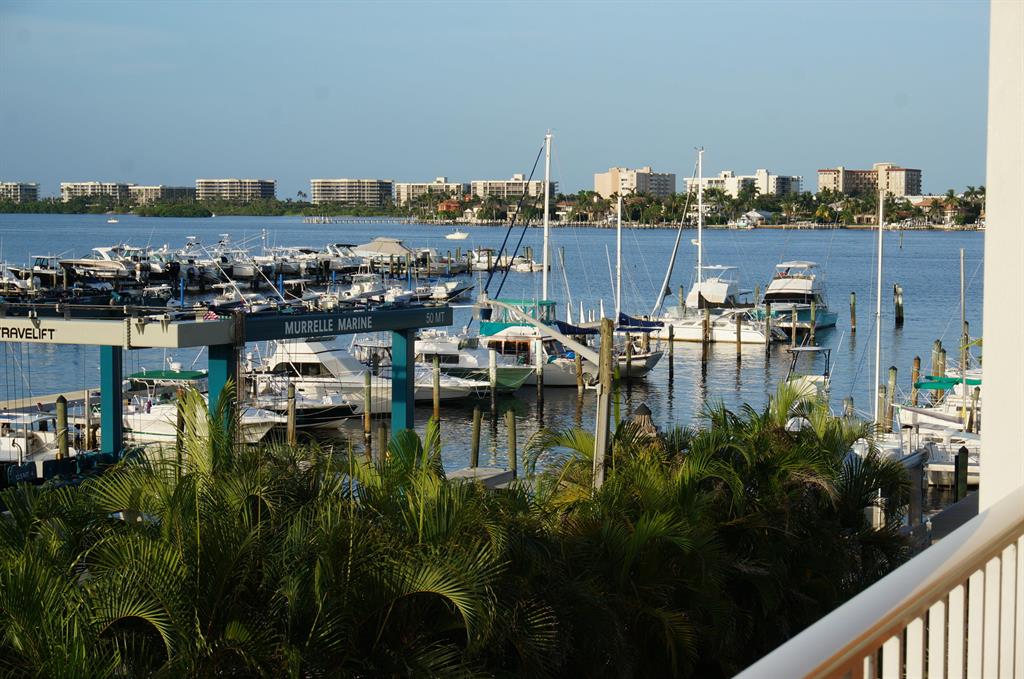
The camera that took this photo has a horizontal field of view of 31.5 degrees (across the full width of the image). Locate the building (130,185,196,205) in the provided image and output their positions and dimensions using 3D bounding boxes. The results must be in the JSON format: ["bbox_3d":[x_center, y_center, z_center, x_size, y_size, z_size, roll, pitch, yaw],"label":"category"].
[{"bbox_3d":[-263.738,-107.859,1380.795,32.900,17.500,43.300,3,5,33],"label":"building"}]

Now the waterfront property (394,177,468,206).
[{"bbox_3d":[-53.408,-99.098,1236.042,55.300,22.100,17.500,3,5,33],"label":"waterfront property"}]

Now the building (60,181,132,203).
[{"bbox_3d":[-319.358,-110.803,1400.629,61.900,20.300,16.900,3,5,33],"label":"building"}]

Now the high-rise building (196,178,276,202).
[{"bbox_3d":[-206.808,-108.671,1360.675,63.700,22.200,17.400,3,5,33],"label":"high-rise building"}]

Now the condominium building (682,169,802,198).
[{"bbox_3d":[147.750,-95.445,1161.102,66.600,26.200,34.000,3,5,33],"label":"condominium building"}]

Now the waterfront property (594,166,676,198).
[{"bbox_3d":[75.849,-92.394,1116.204,34.900,27.000,40.000,3,5,33],"label":"waterfront property"}]

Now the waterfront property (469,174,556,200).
[{"bbox_3d":[1.486,-97.775,1206.056,56.300,24.000,19.300,3,5,33],"label":"waterfront property"}]

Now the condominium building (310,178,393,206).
[{"bbox_3d":[-115.217,-104.572,1310.842,61.400,21.600,18.300,3,5,33],"label":"condominium building"}]

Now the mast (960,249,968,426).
[{"bbox_3d":[16.718,-0.006,67.195,0.110,6.710,0.110,-1,5,14],"label":"mast"}]

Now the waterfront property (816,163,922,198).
[{"bbox_3d":[204.878,-87.127,1041.388,48.500,27.900,36.000,3,5,33],"label":"waterfront property"}]

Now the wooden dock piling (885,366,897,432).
[{"bbox_3d":[16.305,2.603,78.113,0.290,2.900,0.290,3,4,12],"label":"wooden dock piling"}]

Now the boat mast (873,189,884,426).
[{"bbox_3d":[13.566,-1.057,67.115,0.120,8.970,0.120,1,4,11],"label":"boat mast"}]

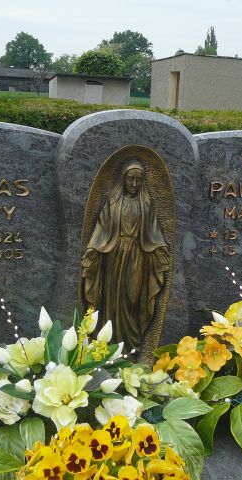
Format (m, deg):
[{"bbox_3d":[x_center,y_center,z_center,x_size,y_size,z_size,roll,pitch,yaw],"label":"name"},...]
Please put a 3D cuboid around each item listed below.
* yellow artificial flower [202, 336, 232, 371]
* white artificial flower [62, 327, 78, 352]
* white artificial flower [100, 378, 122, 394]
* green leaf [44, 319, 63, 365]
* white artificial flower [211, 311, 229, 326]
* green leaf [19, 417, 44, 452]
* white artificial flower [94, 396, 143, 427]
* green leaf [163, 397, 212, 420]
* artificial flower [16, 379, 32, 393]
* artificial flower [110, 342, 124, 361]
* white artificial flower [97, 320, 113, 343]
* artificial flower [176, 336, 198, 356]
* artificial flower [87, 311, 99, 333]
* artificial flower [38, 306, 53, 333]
[{"bbox_3d":[0.272,0.323,2.040,0.082,0.092,0.040,-8,-15,7],"label":"yellow artificial flower"},{"bbox_3d":[-0.129,0.251,1.820,0.038,0.064,0.038,5,18,-19],"label":"white artificial flower"},{"bbox_3d":[-0.024,0.353,1.740,0.058,0.034,0.034,-26,0,20],"label":"white artificial flower"},{"bbox_3d":[-0.170,0.260,1.830,0.042,0.112,0.025,12,9,0],"label":"green leaf"},{"bbox_3d":[0.291,0.229,2.090,0.058,0.034,0.034,43,0,-9],"label":"white artificial flower"},{"bbox_3d":[-0.233,0.518,1.900,0.066,0.100,0.030,0,12,0],"label":"green leaf"},{"bbox_3d":[-0.004,0.416,1.730,0.108,0.082,0.080,2,12,-2],"label":"white artificial flower"},{"bbox_3d":[0.164,0.412,1.760,0.117,0.057,0.030,1,-26,0],"label":"green leaf"},{"bbox_3d":[-0.243,0.364,1.800,0.035,0.035,0.055,13,3,41],"label":"artificial flower"},{"bbox_3d":[-0.014,0.306,1.960,0.036,0.062,0.036,34,-3,-3],"label":"artificial flower"},{"bbox_3d":[-0.040,0.239,1.880,0.036,0.062,0.036,23,6,0],"label":"white artificial flower"},{"bbox_3d":[0.186,0.298,2.020,0.060,0.056,0.035,3,12,1],"label":"artificial flower"},{"bbox_3d":[-0.075,0.220,1.930,0.033,0.062,0.033,23,6,0],"label":"artificial flower"},{"bbox_3d":[-0.203,0.213,1.930,0.038,0.068,0.038,-5,3,0],"label":"artificial flower"}]

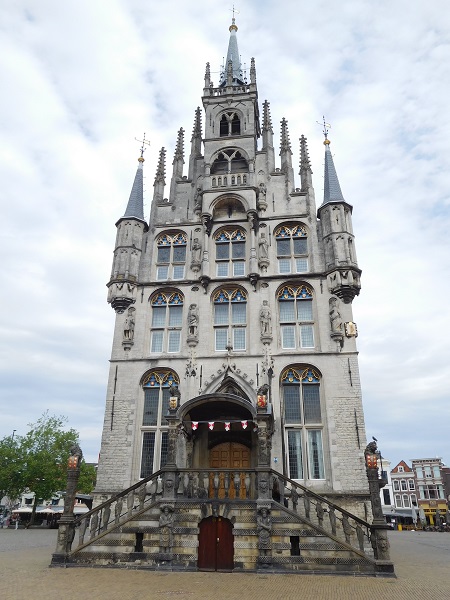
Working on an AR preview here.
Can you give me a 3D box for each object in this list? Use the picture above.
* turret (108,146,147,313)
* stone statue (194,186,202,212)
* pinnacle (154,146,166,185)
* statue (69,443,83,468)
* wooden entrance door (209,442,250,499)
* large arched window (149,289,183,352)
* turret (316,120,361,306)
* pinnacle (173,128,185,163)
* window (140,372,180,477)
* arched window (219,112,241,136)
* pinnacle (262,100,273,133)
[{"bbox_3d":[-5.235,-4.451,24.436,1.724,11.332,1.724,-3,-26,7],"label":"turret"},{"bbox_3d":[-1.511,-5.721,24.385,0.516,1.568,0.500,-3,-27,7],"label":"stone statue"},{"bbox_3d":[-3.791,-8.055,25.993,0.741,3.033,0.741,-3,-26,7],"label":"pinnacle"},{"bbox_3d":[-5.614,5.839,16.238,0.495,0.958,0.500,-3,-26,7],"label":"statue"},{"bbox_3d":[0.202,7.689,19.491,1.875,2.454,0.200,-3,-26,7],"label":"wooden entrance door"},{"bbox_3d":[-3.087,1.078,22.897,1.700,3.577,0.400,-3,-26,7],"label":"large arched window"},{"bbox_3d":[5.891,-5.139,23.075,1.635,11.710,1.635,-3,-26,7],"label":"turret"},{"bbox_3d":[-2.746,-9.471,26.532,0.740,2.930,0.740,-3,-26,7],"label":"pinnacle"},{"bbox_3d":[-2.838,5.391,19.326,1.706,4.841,0.400,-3,-26,7],"label":"window"},{"bbox_3d":[0.295,-10.796,26.623,1.331,2.072,0.350,-3,-27,7],"label":"arched window"},{"bbox_3d":[2.801,-12.122,28.567,0.676,2.956,0.670,-3,-26,7],"label":"pinnacle"}]

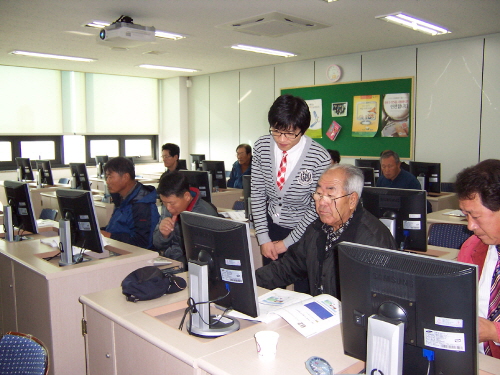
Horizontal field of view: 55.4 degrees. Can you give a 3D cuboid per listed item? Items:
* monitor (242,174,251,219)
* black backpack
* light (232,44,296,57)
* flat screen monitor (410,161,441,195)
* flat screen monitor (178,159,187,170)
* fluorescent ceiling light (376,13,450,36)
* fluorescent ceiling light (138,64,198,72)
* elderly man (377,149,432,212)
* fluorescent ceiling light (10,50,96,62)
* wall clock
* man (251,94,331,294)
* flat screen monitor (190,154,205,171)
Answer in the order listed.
[{"bbox_3d":[0.104,0.088,3.660,0.375,0.390,0.200,6,8,44],"label":"monitor"},{"bbox_3d":[-0.404,0.379,1.980,0.265,0.107,0.175,-5,8,-40],"label":"black backpack"},{"bbox_3d":[0.215,-1.997,7.018,1.250,0.080,0.300,-6,9,-43],"label":"light"},{"bbox_3d":[2.028,-0.100,5.500,0.375,0.390,0.200,6,8,44],"label":"flat screen monitor"},{"bbox_3d":[-1.021,-0.199,6.631,0.180,0.385,0.370,-6,8,-43],"label":"flat screen monitor"},{"bbox_3d":[1.874,-1.810,5.330,1.280,0.080,0.310,-6,8,-43],"label":"fluorescent ceiling light"},{"bbox_3d":[-1.465,-2.170,8.700,1.260,0.080,0.310,-6,8,-43],"label":"fluorescent ceiling light"},{"bbox_3d":[1.320,0.268,4.478,0.750,1.230,0.500,-6,9,-43],"label":"elderly man"},{"bbox_3d":[-3.020,-2.030,7.410,1.260,0.080,0.310,-6,8,-43],"label":"fluorescent ceiling light"},{"bbox_3d":[1.305,-1.785,7.458,0.045,0.275,0.275,-6,9,-43],"label":"wall clock"},{"bbox_3d":[0.197,0.344,2.308,0.460,1.545,0.430,5,8,35],"label":"man"},{"bbox_3d":[-0.944,-0.390,8.458,0.370,0.385,0.180,5,8,44],"label":"flat screen monitor"}]

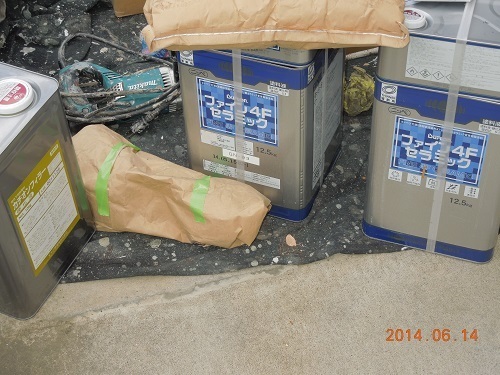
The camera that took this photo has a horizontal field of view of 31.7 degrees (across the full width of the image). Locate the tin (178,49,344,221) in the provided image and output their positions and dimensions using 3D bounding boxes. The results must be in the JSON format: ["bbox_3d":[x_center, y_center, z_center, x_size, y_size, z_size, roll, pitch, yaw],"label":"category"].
[{"bbox_3d":[0.029,-0.172,1.633,0.238,0.370,0.238,15,47,18],"label":"tin"}]

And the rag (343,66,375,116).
[{"bbox_3d":[0.233,-0.204,1.868,0.080,0.075,0.085,3,44,6],"label":"rag"}]

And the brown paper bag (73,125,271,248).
[{"bbox_3d":[-0.169,-0.005,1.641,0.400,0.132,0.168,8,45,12],"label":"brown paper bag"}]

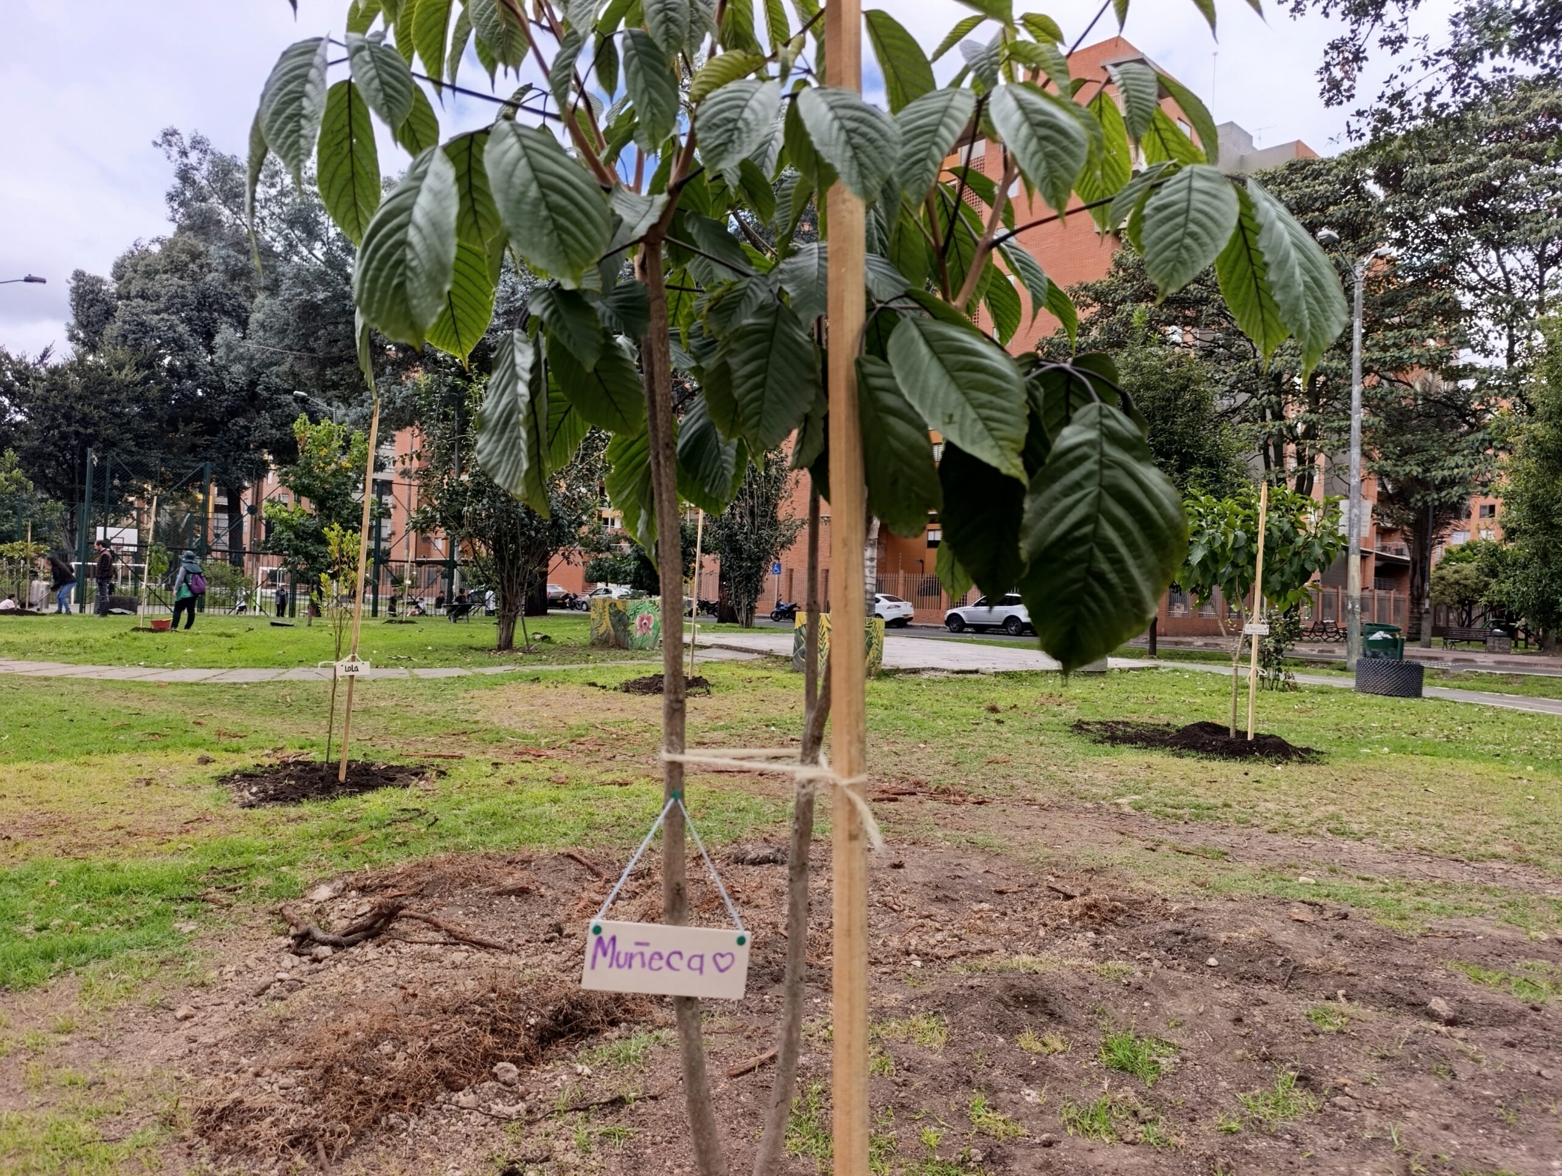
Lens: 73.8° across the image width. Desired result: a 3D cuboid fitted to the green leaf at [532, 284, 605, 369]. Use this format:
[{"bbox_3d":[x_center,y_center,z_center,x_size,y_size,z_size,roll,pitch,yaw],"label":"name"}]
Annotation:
[{"bbox_3d":[-0.269,-0.331,1.320,0.075,0.110,0.045,-30,-15,-9],"label":"green leaf"}]

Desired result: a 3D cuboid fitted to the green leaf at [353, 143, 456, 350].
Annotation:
[{"bbox_3d":[-0.396,-0.364,1.100,0.095,0.205,0.045,7,-14,13],"label":"green leaf"}]

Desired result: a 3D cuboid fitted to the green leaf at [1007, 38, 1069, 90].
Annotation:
[{"bbox_3d":[0.353,-0.716,1.420,0.060,0.085,0.050,-32,-16,-39],"label":"green leaf"}]

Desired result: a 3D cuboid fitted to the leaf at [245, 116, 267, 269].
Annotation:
[{"bbox_3d":[-0.642,-0.484,1.270,0.028,0.190,0.070,-1,-3,-15],"label":"leaf"}]

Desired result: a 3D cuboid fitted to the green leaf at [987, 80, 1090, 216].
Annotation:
[{"bbox_3d":[0.312,-0.535,1.270,0.095,0.175,0.050,-23,-18,3],"label":"green leaf"}]

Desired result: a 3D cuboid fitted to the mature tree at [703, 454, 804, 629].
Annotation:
[{"bbox_3d":[-0.959,-1.807,38.000,3.500,6.400,3.400,2,-1,0],"label":"mature tree"}]

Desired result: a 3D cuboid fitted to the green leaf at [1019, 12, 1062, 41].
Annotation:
[{"bbox_3d":[0.374,-0.809,1.500,0.080,0.040,0.030,37,9,-6],"label":"green leaf"}]

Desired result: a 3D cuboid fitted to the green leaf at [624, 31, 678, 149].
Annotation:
[{"bbox_3d":[-0.172,-0.662,1.380,0.060,0.160,0.045,-15,-12,3],"label":"green leaf"}]

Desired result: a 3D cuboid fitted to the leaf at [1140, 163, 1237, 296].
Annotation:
[{"bbox_3d":[0.488,-0.429,1.250,0.110,0.168,0.040,15,-14,-2],"label":"leaf"}]

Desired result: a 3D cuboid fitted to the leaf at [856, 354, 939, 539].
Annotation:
[{"bbox_3d":[0.137,-0.164,1.200,0.080,0.205,0.045,-15,-6,6],"label":"leaf"}]

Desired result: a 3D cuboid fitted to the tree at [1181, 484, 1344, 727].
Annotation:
[{"bbox_3d":[4.193,0.187,9.100,1.400,2.150,1.350,2,0,22],"label":"tree"}]

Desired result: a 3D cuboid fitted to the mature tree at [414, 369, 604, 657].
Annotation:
[{"bbox_3d":[-5.271,-1.468,20.000,3.400,5.200,3.300,2,-1,0],"label":"mature tree"}]

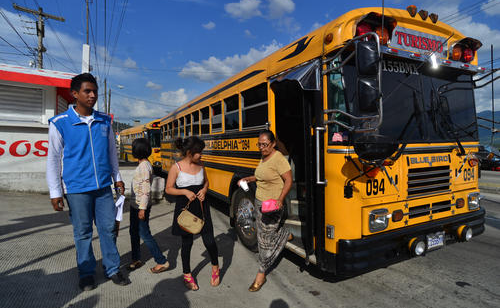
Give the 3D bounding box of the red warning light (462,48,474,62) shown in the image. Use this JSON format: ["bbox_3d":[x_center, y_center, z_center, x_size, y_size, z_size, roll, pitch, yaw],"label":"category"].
[{"bbox_3d":[2.502,-1.140,3.225,0.175,0.175,0.090,-2,2,-26],"label":"red warning light"}]

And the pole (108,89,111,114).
[{"bbox_3d":[-19.239,-4.223,38.000,0.260,9.470,0.260,-1,2,0],"label":"pole"}]

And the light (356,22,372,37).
[{"bbox_3d":[1.063,-1.147,2.580,0.170,0.170,0.090,-2,2,-26],"label":"light"}]

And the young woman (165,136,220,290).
[{"bbox_3d":[-0.559,0.568,2.700,0.500,1.480,0.390,-1,2,-25],"label":"young woman"}]

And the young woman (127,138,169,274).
[{"bbox_3d":[-1.096,0.551,3.000,0.460,1.460,0.400,-1,2,-15],"label":"young woman"}]

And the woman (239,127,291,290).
[{"bbox_3d":[0.165,0.535,2.720,0.520,1.540,0.580,0,2,43],"label":"woman"}]

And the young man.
[{"bbox_3d":[-1.331,0.225,2.270,0.370,1.740,0.560,2,3,41],"label":"young man"}]

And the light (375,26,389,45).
[{"bbox_3d":[1.273,-1.138,2.680,0.170,0.170,0.090,-2,2,-26],"label":"light"}]

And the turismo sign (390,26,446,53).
[{"bbox_3d":[1.732,-1.124,2.811,0.950,0.210,0.040,-2,2,-26],"label":"turismo sign"}]

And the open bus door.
[{"bbox_3d":[0.458,0.083,3.022,0.240,1.980,0.900,-2,2,-26],"label":"open bus door"}]

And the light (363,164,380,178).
[{"bbox_3d":[1.119,0.151,2.550,0.150,0.140,0.090,-2,2,-26],"label":"light"}]

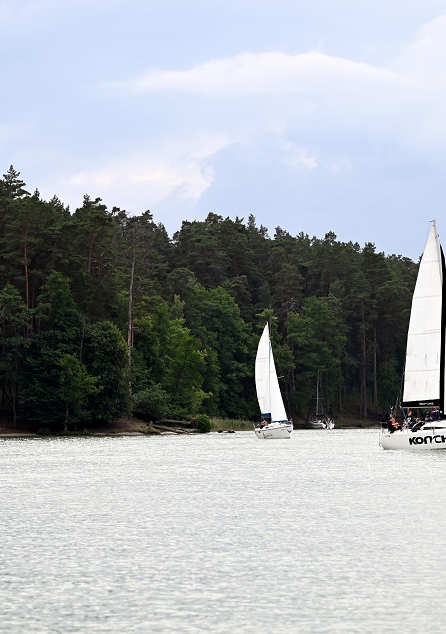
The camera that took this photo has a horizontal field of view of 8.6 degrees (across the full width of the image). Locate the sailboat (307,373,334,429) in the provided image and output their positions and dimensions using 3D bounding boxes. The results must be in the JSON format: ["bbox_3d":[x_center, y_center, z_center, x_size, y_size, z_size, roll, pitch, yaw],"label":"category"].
[{"bbox_3d":[15.257,13.134,465.000,2.500,9.100,7.200,1,-2,-25],"label":"sailboat"}]

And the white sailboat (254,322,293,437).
[{"bbox_3d":[4.697,5.654,262.000,2.700,10.300,7.500,-2,-1,-23],"label":"white sailboat"}]

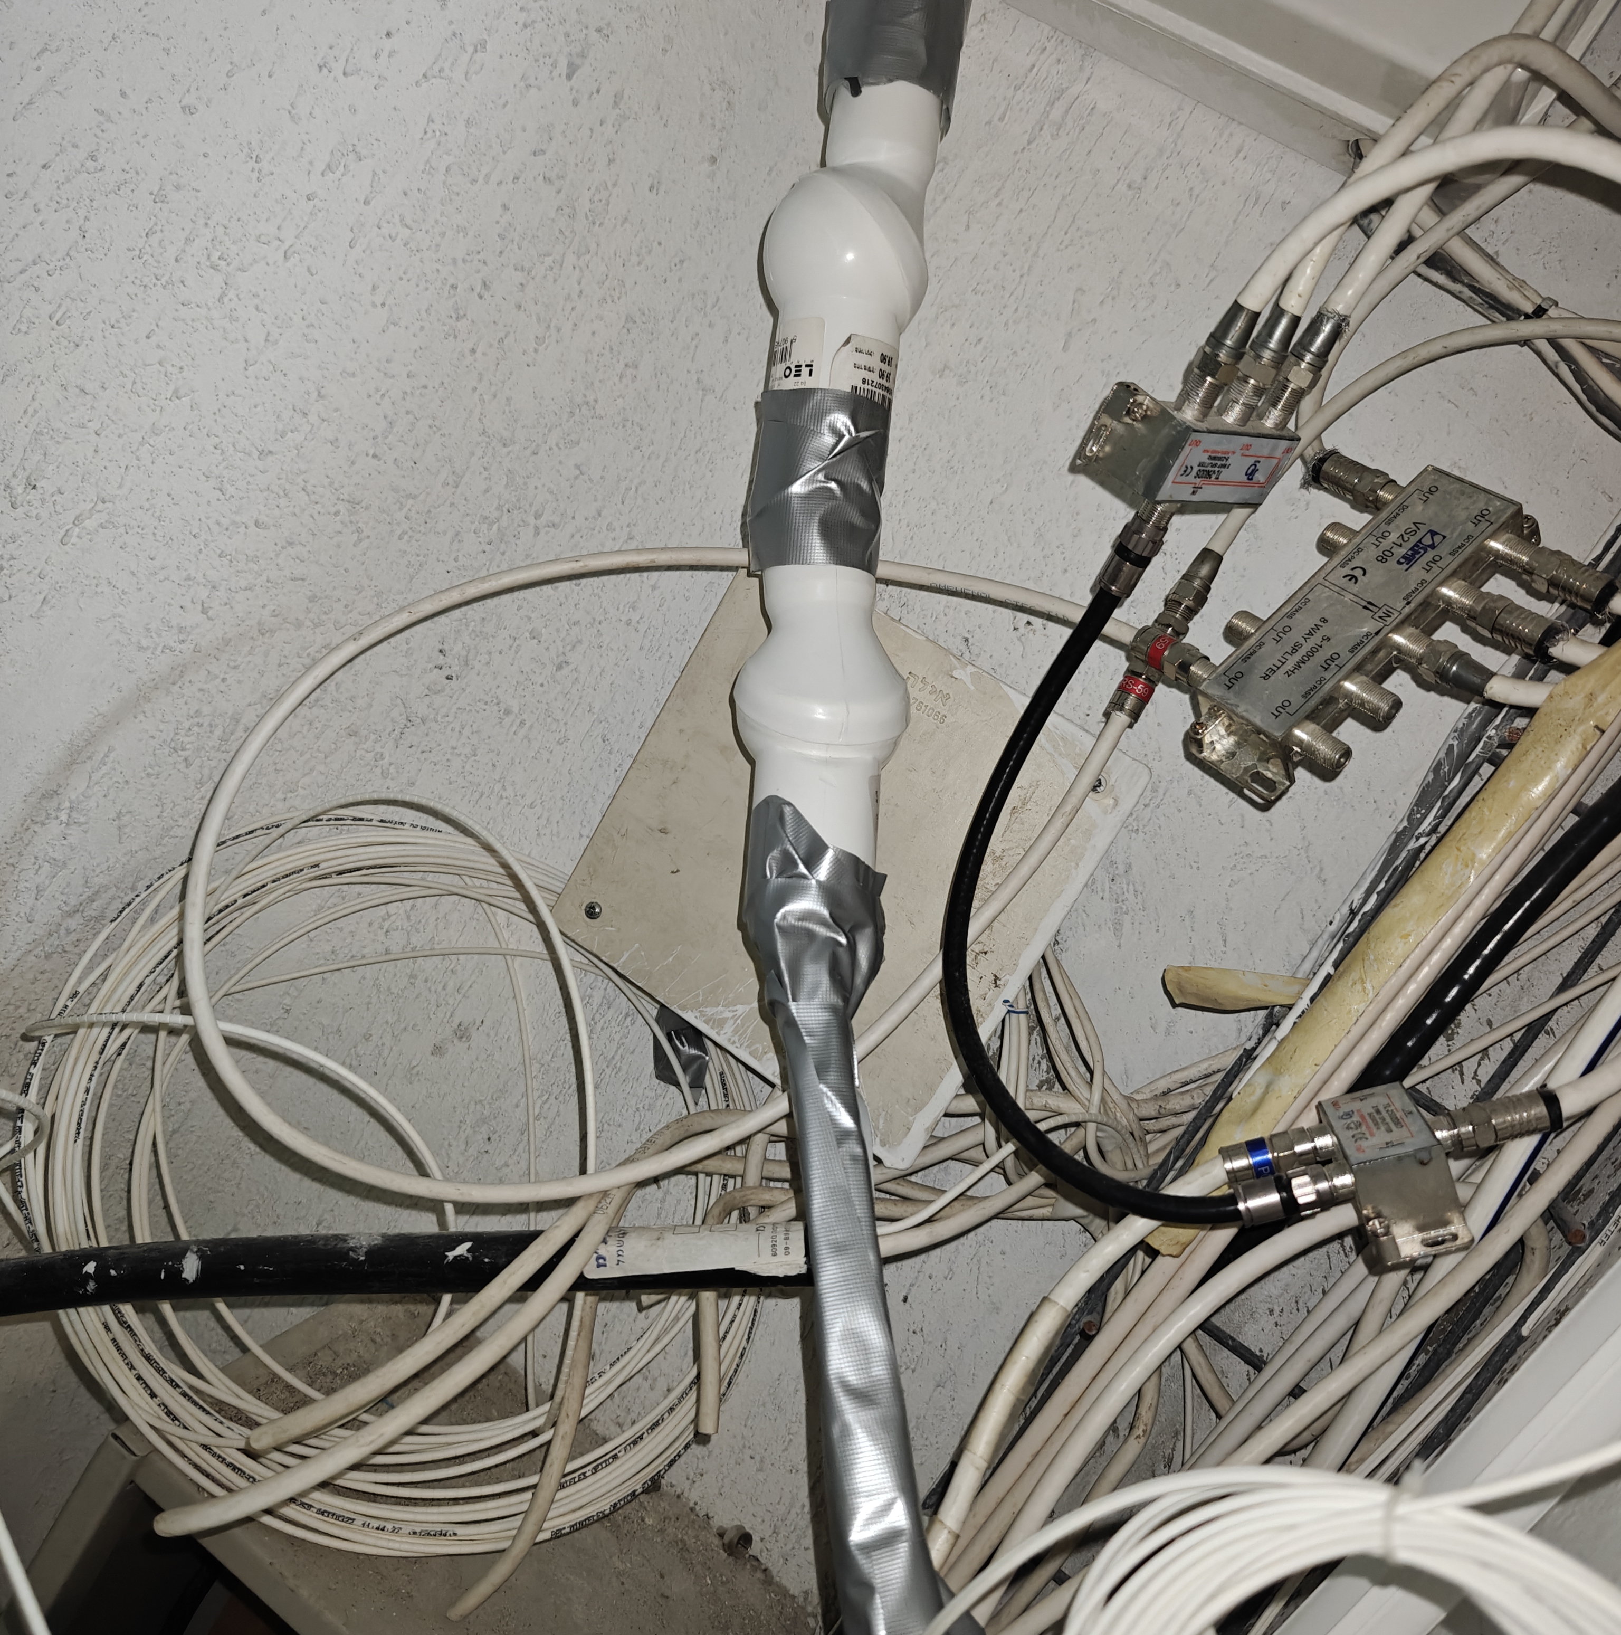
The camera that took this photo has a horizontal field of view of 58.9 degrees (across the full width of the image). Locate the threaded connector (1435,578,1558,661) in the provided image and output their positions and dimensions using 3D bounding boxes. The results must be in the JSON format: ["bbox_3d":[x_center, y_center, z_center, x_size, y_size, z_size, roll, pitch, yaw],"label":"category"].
[{"bbox_3d":[0.216,-0.064,0.453,0.012,0.012,0.037,3,30,-50],"label":"threaded connector"}]

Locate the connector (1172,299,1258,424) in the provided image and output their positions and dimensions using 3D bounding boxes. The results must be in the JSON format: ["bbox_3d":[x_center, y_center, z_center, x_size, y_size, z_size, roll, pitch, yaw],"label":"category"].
[{"bbox_3d":[0.117,-0.130,0.410,0.012,0.034,0.012,26,37,7],"label":"connector"}]

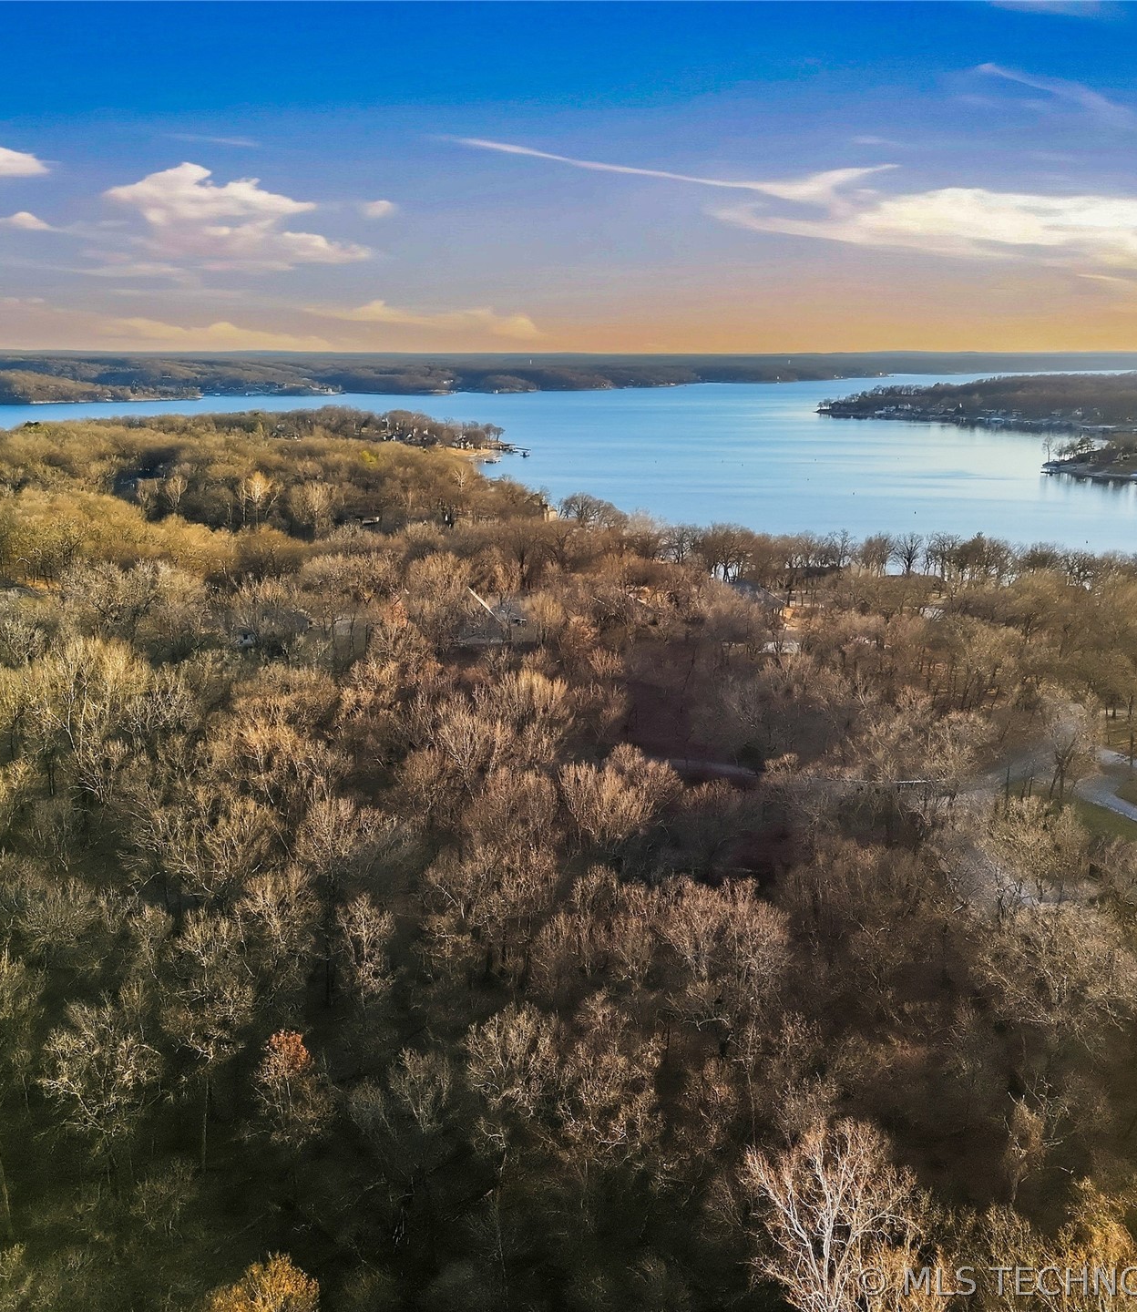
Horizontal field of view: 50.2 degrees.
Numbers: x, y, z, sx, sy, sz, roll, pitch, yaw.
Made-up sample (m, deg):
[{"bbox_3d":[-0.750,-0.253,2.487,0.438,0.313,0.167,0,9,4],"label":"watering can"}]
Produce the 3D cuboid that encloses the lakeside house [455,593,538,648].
[{"bbox_3d":[-17.920,-8.710,303.000,20.000,9.000,20.000,1,14,3],"label":"lakeside house"}]

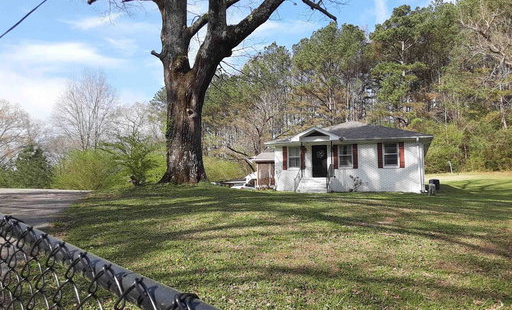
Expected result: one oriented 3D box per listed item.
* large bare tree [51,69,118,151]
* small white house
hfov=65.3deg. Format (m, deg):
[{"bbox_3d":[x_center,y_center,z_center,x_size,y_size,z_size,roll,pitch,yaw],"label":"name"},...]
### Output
[{"bbox_3d":[-24.255,-2.919,56.872,9.000,18.400,9.000,2,-6,-23],"label":"large bare tree"},{"bbox_3d":[7.403,0.191,30.015,10.342,5.350,12.700,-2,-6,21],"label":"small white house"}]

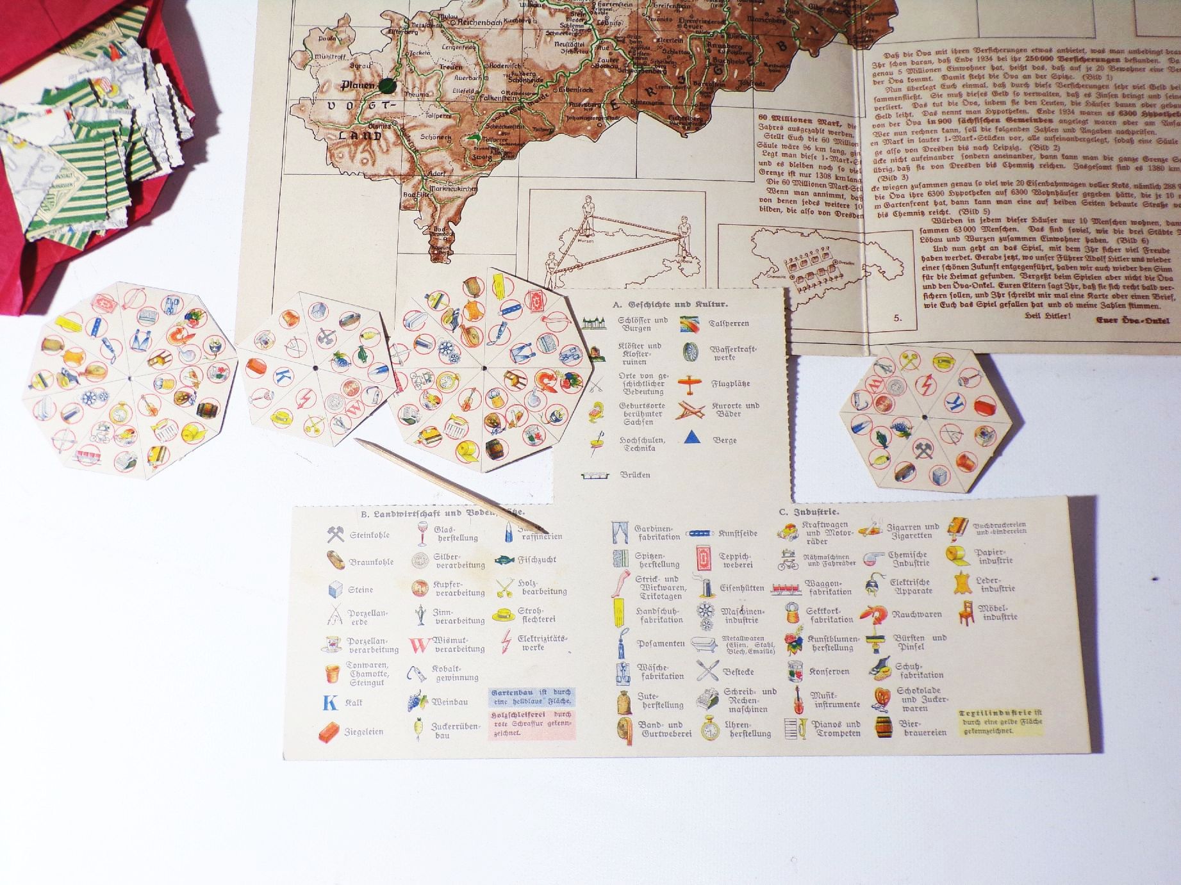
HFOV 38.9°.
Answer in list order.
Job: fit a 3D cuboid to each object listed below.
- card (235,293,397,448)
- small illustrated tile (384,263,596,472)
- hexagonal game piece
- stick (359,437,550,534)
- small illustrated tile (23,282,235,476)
[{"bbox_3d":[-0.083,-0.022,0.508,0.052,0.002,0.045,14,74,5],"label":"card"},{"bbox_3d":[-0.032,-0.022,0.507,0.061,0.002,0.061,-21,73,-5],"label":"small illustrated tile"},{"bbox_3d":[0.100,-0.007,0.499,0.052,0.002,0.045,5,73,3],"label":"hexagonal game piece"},{"bbox_3d":[-0.041,0.013,0.496,0.066,0.002,0.002,26,75,9],"label":"stick"},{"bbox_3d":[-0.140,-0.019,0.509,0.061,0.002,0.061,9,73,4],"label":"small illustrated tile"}]

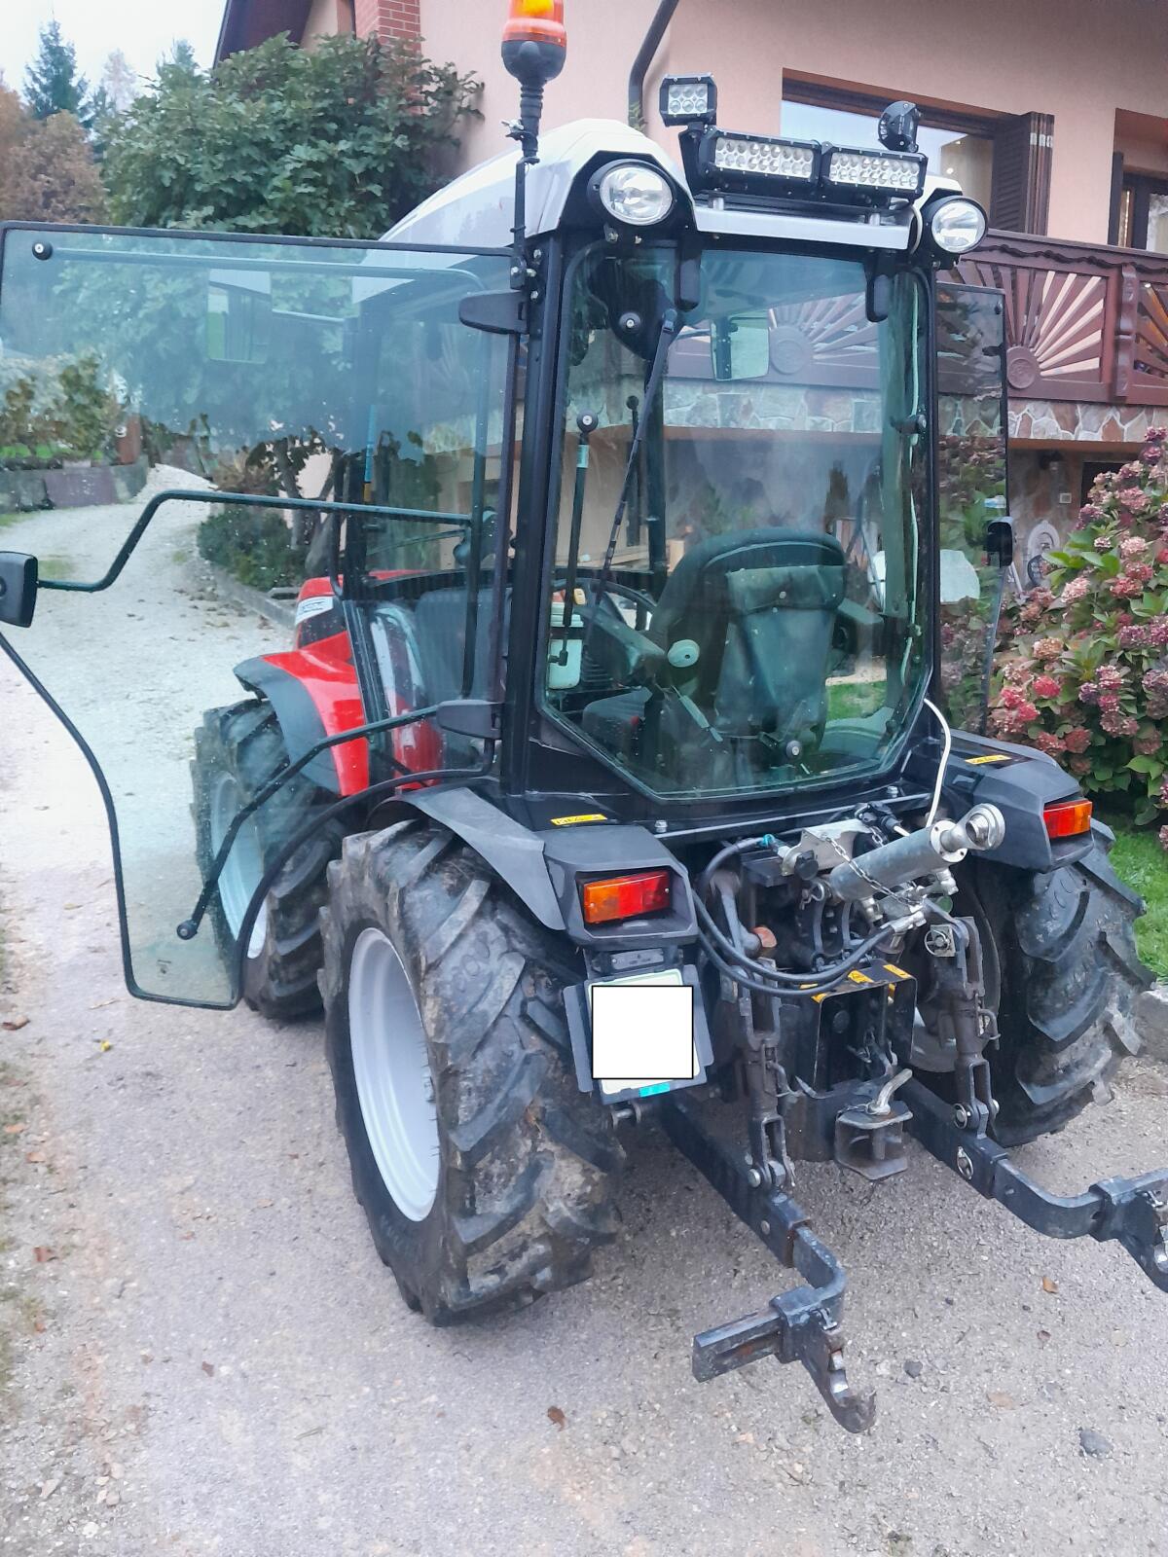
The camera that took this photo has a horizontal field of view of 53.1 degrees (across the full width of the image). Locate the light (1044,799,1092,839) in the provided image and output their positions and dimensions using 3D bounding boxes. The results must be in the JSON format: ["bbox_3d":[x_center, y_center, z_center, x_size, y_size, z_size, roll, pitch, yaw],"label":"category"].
[{"bbox_3d":[0.998,0.086,2.451,0.158,0.066,0.042,-7,13,-24],"label":"light"}]

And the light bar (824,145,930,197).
[{"bbox_3d":[0.528,-1.142,2.205,0.234,0.080,0.065,-7,23,-24],"label":"light bar"}]

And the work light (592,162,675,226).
[{"bbox_3d":[0.080,-1.016,2.047,0.148,0.105,0.080,-6,21,-20],"label":"work light"}]

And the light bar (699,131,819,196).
[{"bbox_3d":[0.307,-1.115,2.110,0.234,0.080,0.065,-7,23,-24],"label":"light bar"}]

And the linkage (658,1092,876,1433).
[{"bbox_3d":[0.220,0.854,2.163,0.345,0.240,0.850,-7,13,-24],"label":"linkage"}]

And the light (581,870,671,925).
[{"bbox_3d":[0.070,0.206,2.027,0.158,0.066,0.042,-7,13,-24],"label":"light"}]

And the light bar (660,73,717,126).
[{"bbox_3d":[0.184,-1.183,2.048,0.097,0.080,0.065,0,20,7],"label":"light bar"}]

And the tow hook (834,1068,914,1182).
[{"bbox_3d":[0.570,0.678,2.312,0.105,0.168,0.130,-7,13,-24],"label":"tow hook"}]

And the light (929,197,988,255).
[{"bbox_3d":[0.719,-1.099,2.340,0.148,0.105,0.080,-9,22,-29],"label":"light"}]

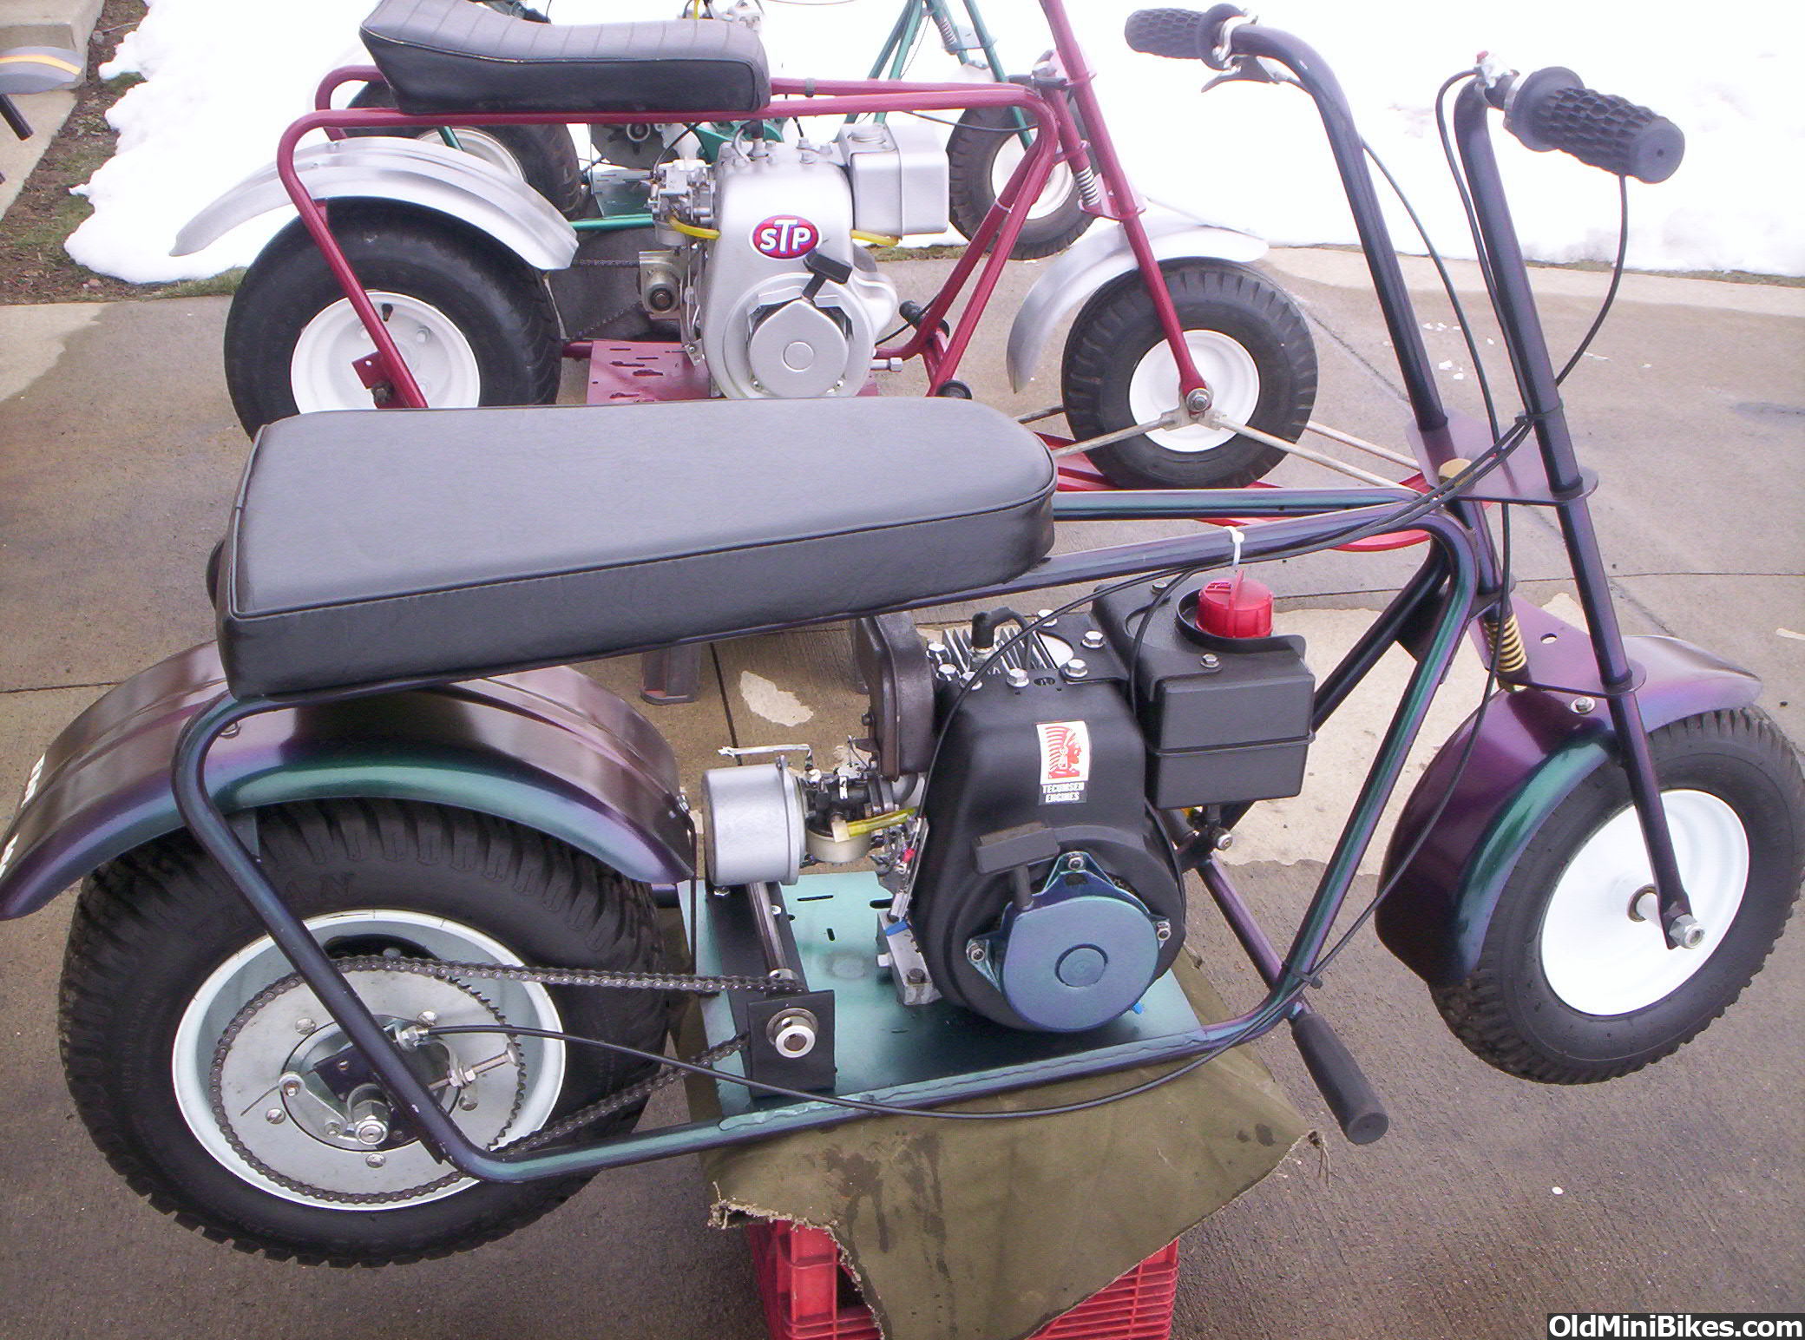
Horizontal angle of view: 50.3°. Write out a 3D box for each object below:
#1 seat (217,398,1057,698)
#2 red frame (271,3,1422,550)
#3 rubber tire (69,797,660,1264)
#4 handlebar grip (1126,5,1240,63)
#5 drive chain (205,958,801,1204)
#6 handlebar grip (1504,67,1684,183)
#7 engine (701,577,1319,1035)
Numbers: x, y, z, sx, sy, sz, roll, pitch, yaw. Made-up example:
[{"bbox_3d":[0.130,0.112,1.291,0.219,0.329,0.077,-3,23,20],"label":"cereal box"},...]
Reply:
[{"bbox_3d":[-0.170,-0.112,1.362,0.580,0.082,0.320,-5,29,-10],"label":"seat"},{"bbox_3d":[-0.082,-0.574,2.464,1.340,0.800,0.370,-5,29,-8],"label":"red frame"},{"bbox_3d":[-0.409,0.256,1.502,0.455,0.455,0.210,-5,29,-10],"label":"rubber tire"},{"bbox_3d":[0.208,-0.477,1.440,0.053,0.053,0.120,-15,30,-26],"label":"handlebar grip"},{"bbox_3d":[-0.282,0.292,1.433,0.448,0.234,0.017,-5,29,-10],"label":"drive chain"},{"bbox_3d":[0.410,-0.323,1.145,0.053,0.053,0.120,-13,34,-22],"label":"handlebar grip"},{"bbox_3d":[0.079,0.094,1.501,0.477,0.357,0.260,-5,29,-10],"label":"engine"}]

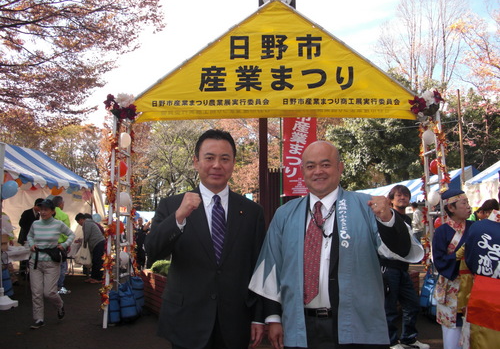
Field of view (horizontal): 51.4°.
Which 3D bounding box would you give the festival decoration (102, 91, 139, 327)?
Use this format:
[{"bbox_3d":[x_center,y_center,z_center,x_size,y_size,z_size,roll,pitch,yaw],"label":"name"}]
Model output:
[{"bbox_3d":[-1.615,0.452,6.486,0.430,2.840,0.450,-1,-4,0],"label":"festival decoration"}]

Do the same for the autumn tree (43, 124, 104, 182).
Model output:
[{"bbox_3d":[-8.162,0.388,24.047,3.600,5.800,3.400,-1,-4,0],"label":"autumn tree"}]

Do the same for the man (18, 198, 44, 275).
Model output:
[{"bbox_3d":[-4.581,1.414,10.927,0.420,1.680,0.520,-4,-6,38],"label":"man"}]

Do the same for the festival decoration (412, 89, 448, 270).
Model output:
[{"bbox_3d":[2.275,0.407,6.536,0.400,2.780,0.450,-1,-4,0],"label":"festival decoration"}]

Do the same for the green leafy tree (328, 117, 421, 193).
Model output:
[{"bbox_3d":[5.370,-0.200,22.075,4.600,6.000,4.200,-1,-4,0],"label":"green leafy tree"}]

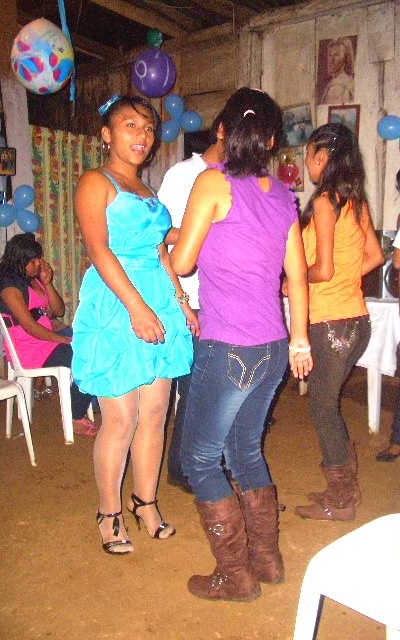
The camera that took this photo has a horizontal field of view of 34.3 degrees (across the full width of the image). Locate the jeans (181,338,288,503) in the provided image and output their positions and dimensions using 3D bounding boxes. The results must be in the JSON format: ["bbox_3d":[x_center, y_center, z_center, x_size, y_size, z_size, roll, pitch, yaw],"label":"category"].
[{"bbox_3d":[0.108,0.303,2.030,0.350,0.550,0.310,-9,12,-37],"label":"jeans"}]

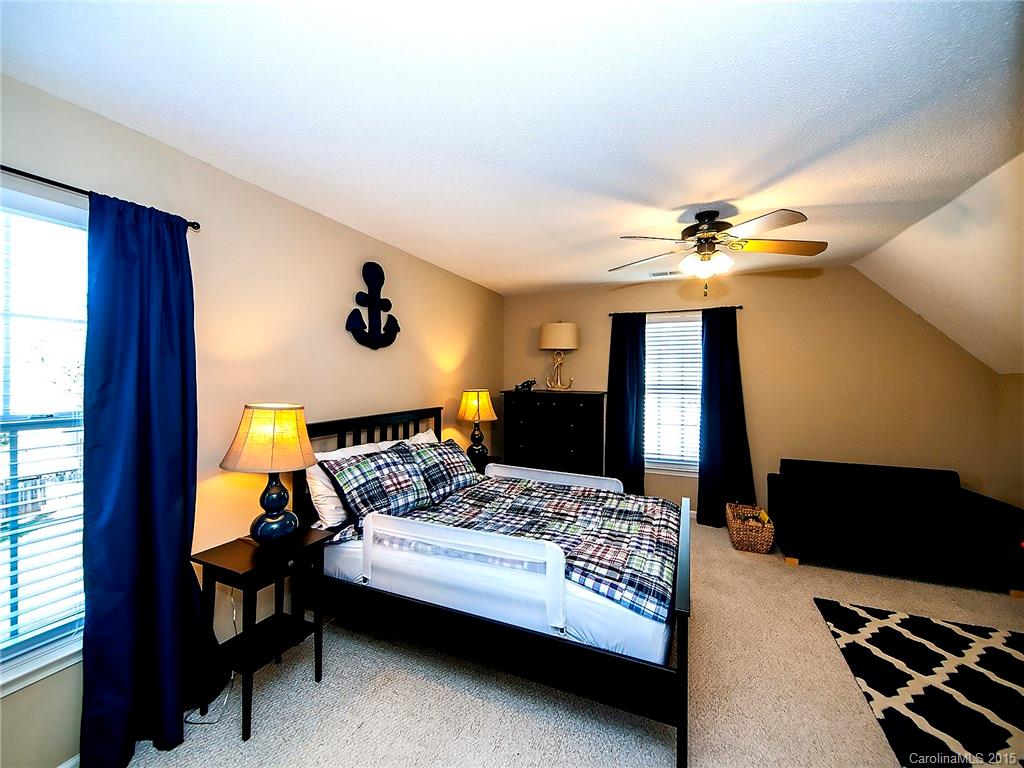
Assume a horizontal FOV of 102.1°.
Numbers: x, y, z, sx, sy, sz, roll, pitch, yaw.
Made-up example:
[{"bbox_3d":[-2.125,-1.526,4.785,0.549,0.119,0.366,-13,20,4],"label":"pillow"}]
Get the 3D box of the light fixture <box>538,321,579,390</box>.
[{"bbox_3d":[0.513,-0.295,4.492,0.420,0.760,0.420,1,1,23],"label":"light fixture"}]

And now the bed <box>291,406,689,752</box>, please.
[{"bbox_3d":[-0.012,0.830,2.501,2.010,1.204,1.460,1,1,23],"label":"bed"}]

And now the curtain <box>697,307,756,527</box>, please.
[{"bbox_3d":[2.093,0.332,4.037,0.480,2.150,0.140,1,1,23],"label":"curtain"}]

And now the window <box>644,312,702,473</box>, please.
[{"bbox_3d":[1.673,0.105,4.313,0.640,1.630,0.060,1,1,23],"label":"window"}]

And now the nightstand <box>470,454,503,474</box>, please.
[{"bbox_3d":[-0.321,1.051,3.920,0.350,0.700,0.460,1,1,23],"label":"nightstand"}]

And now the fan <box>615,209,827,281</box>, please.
[{"bbox_3d":[1.173,-0.834,2.495,1.300,0.400,1.300,1,1,23],"label":"fan"}]

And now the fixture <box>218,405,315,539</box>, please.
[{"bbox_3d":[-1.136,0.419,1.974,0.400,0.640,0.400,1,1,23],"label":"fixture"}]

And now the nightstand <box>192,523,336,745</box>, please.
[{"bbox_3d":[-1.126,1.089,1.899,0.352,0.705,0.455,1,1,26],"label":"nightstand"}]

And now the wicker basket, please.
[{"bbox_3d":[2.081,1.271,3.647,0.340,0.290,0.440,1,1,23],"label":"wicker basket"}]

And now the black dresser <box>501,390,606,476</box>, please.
[{"bbox_3d":[0.481,0.738,4.531,1.080,1.306,0.500,1,1,23],"label":"black dresser"}]

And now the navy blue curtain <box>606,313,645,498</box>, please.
[{"bbox_3d":[1.208,0.316,4.421,0.410,2.140,0.130,1,1,23],"label":"navy blue curtain"}]

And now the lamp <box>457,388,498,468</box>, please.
[{"bbox_3d":[-0.331,0.380,3.977,0.400,0.640,0.400,0,1,0],"label":"lamp"}]

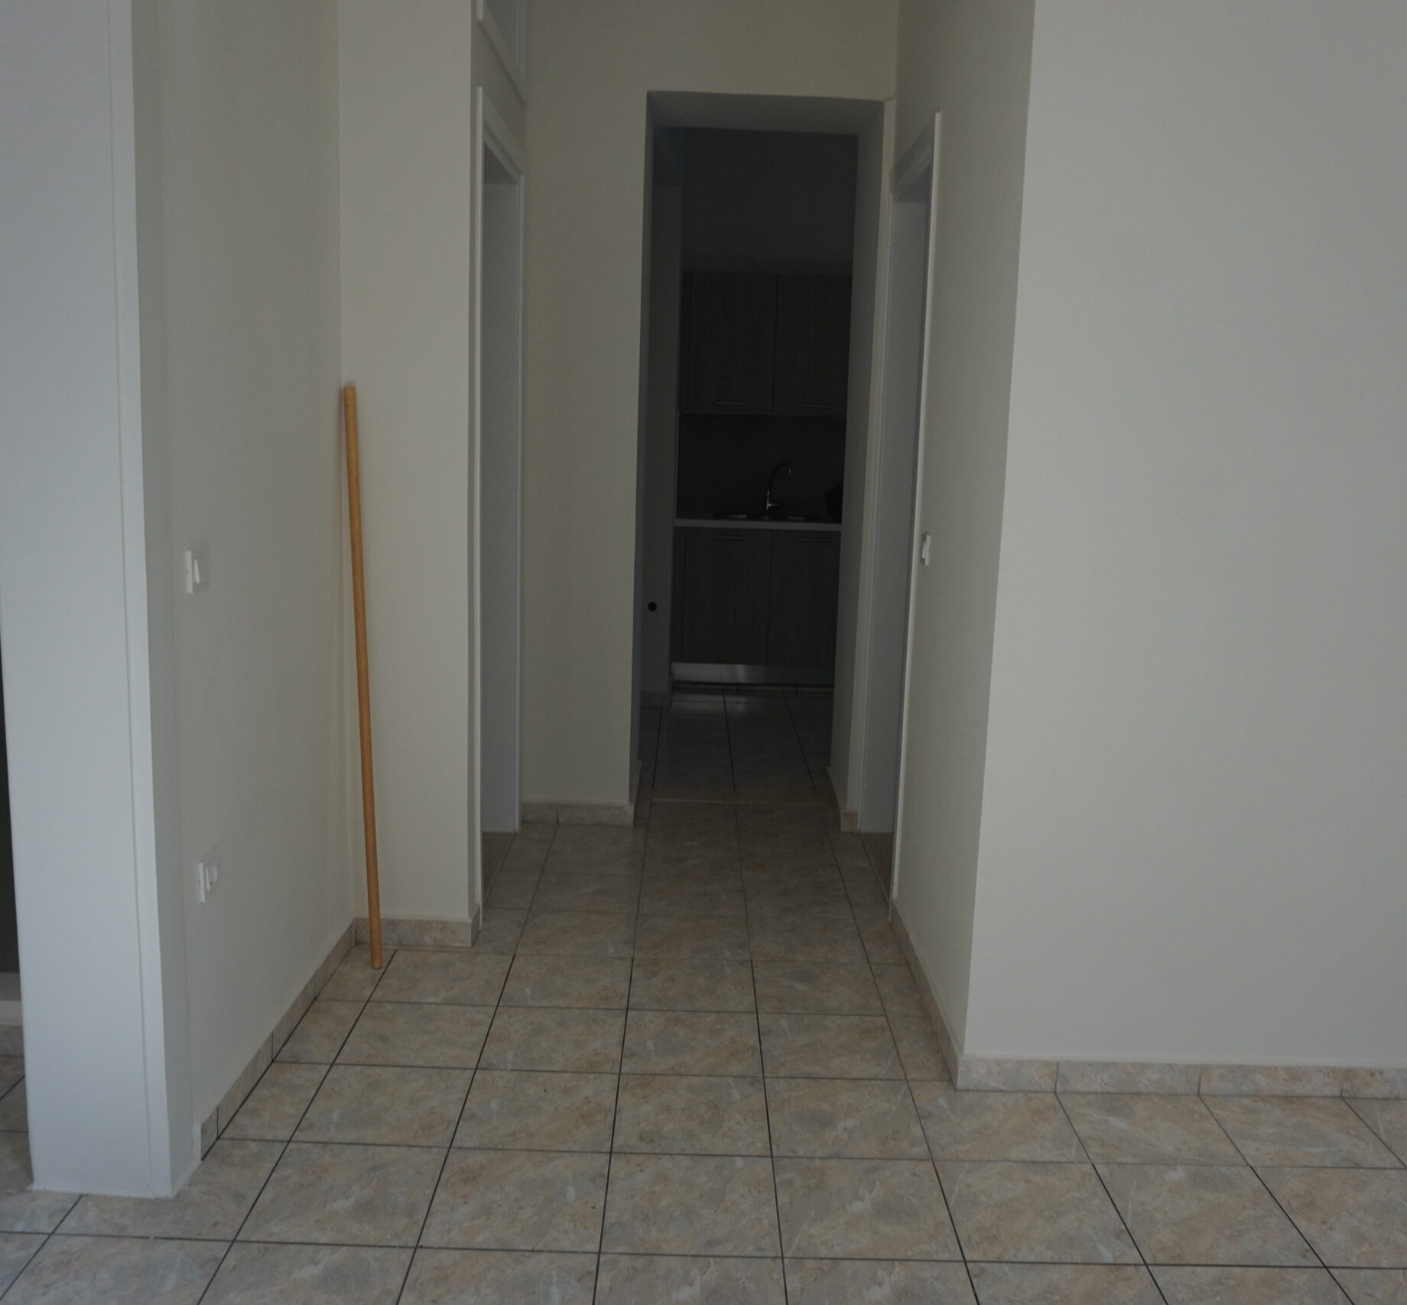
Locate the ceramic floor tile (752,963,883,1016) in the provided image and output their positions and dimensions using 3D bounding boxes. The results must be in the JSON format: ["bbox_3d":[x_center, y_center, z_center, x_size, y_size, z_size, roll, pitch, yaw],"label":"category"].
[{"bbox_3d":[0.284,0.845,3.265,0.307,0.011,0.307,2,10,-1],"label":"ceramic floor tile"}]

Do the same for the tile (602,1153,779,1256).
[{"bbox_3d":[-0.021,1.060,2.491,0.326,0.010,0.326,2,10,-1],"label":"tile"}]

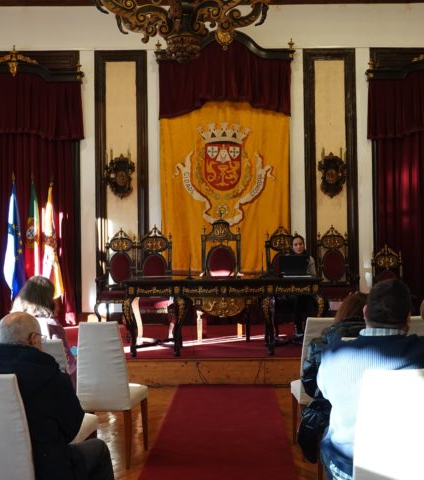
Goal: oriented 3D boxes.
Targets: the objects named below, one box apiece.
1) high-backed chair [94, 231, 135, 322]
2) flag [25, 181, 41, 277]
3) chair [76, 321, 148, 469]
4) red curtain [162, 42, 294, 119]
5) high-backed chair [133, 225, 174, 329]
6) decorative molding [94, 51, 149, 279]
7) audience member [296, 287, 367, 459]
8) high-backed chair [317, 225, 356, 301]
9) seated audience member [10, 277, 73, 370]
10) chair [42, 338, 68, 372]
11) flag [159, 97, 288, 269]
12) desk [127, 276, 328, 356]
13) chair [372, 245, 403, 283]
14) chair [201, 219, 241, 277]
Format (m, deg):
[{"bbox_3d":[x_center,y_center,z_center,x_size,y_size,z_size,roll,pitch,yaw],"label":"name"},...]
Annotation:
[{"bbox_3d":[-1.337,0.573,10.429,0.580,1.497,0.620,-1,-1,-1],"label":"high-backed chair"},{"bbox_3d":[-2.892,-0.008,11.600,0.300,1.900,0.250,0,-1,1],"label":"flag"},{"bbox_3d":[-0.689,1.033,4.980,0.450,0.985,0.550,-1,-1,5],"label":"chair"},{"bbox_3d":[0.196,-2.472,11.070,2.044,1.229,0.270,-1,-1,-1],"label":"red curtain"},{"bbox_3d":[-0.734,0.540,9.066,0.570,1.473,0.600,-1,-1,2],"label":"high-backed chair"},{"bbox_3d":[-1.513,-1.109,12.100,0.900,4.150,0.080,0,-1,1],"label":"decorative molding"},{"bbox_3d":[0.786,0.907,4.189,0.560,1.210,0.780,-1,-1,2],"label":"audience member"},{"bbox_3d":[1.752,0.525,10.128,0.590,1.473,0.600,-1,-1,2],"label":"high-backed chair"},{"bbox_3d":[-1.010,0.863,4.240,0.520,1.310,0.750,-1,-1,4],"label":"seated audience member"},{"bbox_3d":[-0.908,1.021,4.066,0.440,0.960,0.530,-1,-1,2],"label":"chair"},{"bbox_3d":[0.198,-0.853,11.147,2.004,2.741,0.100,-1,-1,-1],"label":"flag"},{"bbox_3d":[0.122,0.850,8.310,2.179,0.848,1.050,-1,-1,-1],"label":"desk"},{"bbox_3d":[2.565,0.815,10.174,0.590,1.473,0.600,-1,-1,2],"label":"chair"},{"bbox_3d":[0.126,0.501,9.054,0.600,1.532,0.600,-1,-1,2],"label":"chair"}]

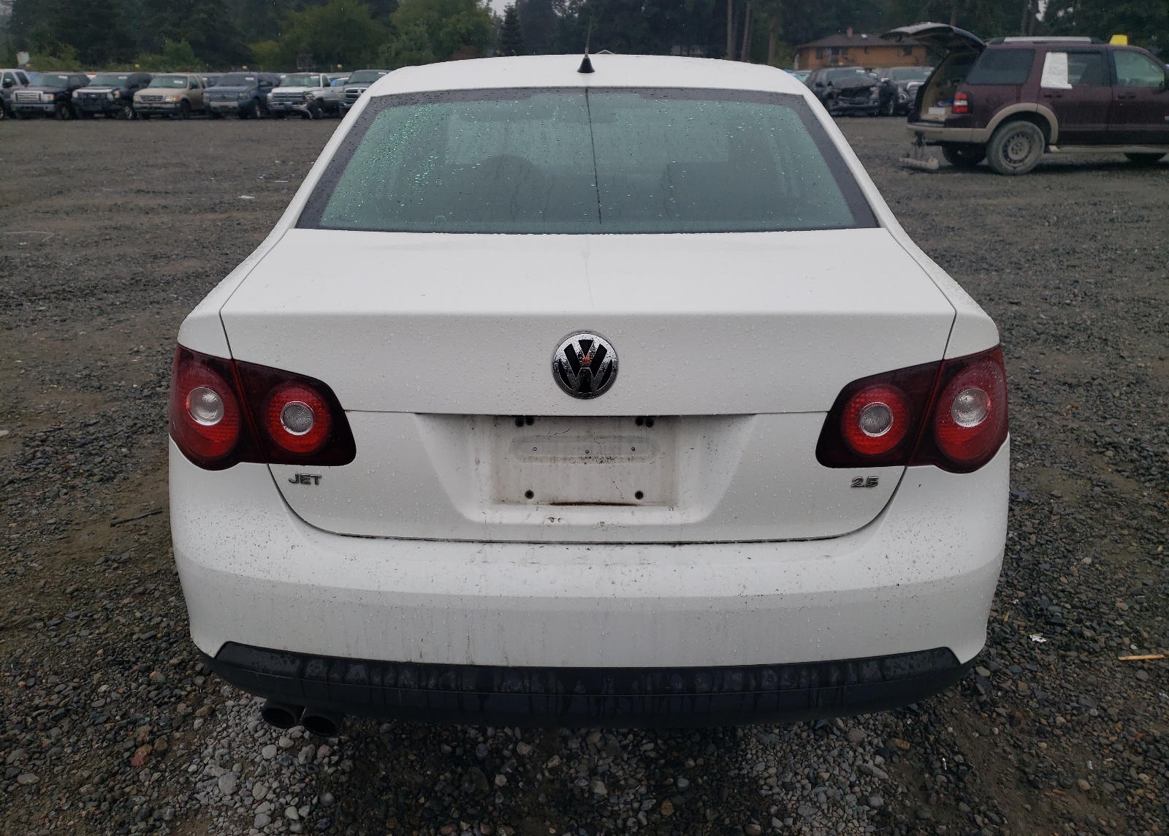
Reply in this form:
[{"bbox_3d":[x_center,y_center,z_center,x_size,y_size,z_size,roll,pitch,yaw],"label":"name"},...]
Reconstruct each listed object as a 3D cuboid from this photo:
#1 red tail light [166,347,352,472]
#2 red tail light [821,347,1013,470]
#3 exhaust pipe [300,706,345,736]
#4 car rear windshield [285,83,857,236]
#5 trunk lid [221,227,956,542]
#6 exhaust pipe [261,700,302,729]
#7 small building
[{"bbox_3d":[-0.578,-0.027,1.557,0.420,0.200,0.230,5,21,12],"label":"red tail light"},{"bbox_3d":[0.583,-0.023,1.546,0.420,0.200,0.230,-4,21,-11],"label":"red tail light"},{"bbox_3d":[-0.488,0.553,1.687,0.070,0.066,0.150,0,21,1],"label":"exhaust pipe"},{"bbox_3d":[0.010,-0.603,2.048,1.250,0.085,0.660,0,48,1],"label":"car rear windshield"},{"bbox_3d":[0.004,-0.101,1.651,1.240,0.430,0.600,0,21,1],"label":"trunk lid"},{"bbox_3d":[-0.561,0.539,1.694,0.070,0.066,0.150,0,21,1],"label":"exhaust pipe"},{"bbox_3d":[30.000,-39.978,96.053,13.300,4.500,8.000,3,21,7],"label":"small building"}]

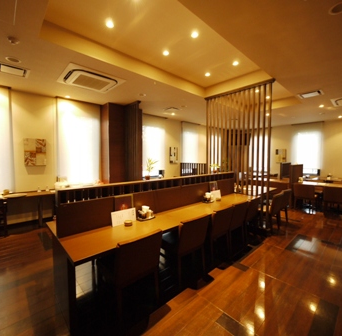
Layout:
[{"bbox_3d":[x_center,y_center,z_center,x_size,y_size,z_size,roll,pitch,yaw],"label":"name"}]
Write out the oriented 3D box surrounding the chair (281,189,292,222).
[{"bbox_3d":[2.487,0.893,4.331,0.487,0.802,0.528,-3,4,-43],"label":"chair"}]

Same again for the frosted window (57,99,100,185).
[{"bbox_3d":[-2.472,-0.662,5.001,1.086,2.274,0.081,-3,4,-43],"label":"frosted window"}]

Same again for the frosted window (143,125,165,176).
[{"bbox_3d":[-0.634,-0.601,6.712,1.188,1.878,0.081,-3,4,-43],"label":"frosted window"}]

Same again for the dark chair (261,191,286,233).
[{"bbox_3d":[2.070,0.915,3.945,0.487,0.802,0.528,-3,4,-43],"label":"dark chair"}]

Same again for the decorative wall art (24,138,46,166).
[{"bbox_3d":[-3.206,-0.361,4.308,0.416,0.634,0.041,-3,4,-43],"label":"decorative wall art"}]

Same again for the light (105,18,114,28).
[{"bbox_3d":[-0.809,-1.896,2.399,0.112,0.061,0.112,-3,4,-43],"label":"light"}]

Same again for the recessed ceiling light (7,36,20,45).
[{"bbox_3d":[-2.046,-1.658,2.358,0.122,0.046,0.122,-3,4,-43],"label":"recessed ceiling light"}]

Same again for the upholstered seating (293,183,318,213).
[{"bbox_3d":[3.750,0.857,5.059,0.528,0.792,0.467,-3,4,-43],"label":"upholstered seating"}]

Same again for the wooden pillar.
[{"bbox_3d":[-1.417,-0.294,5.288,0.639,3.060,1.066,-3,4,-43],"label":"wooden pillar"}]

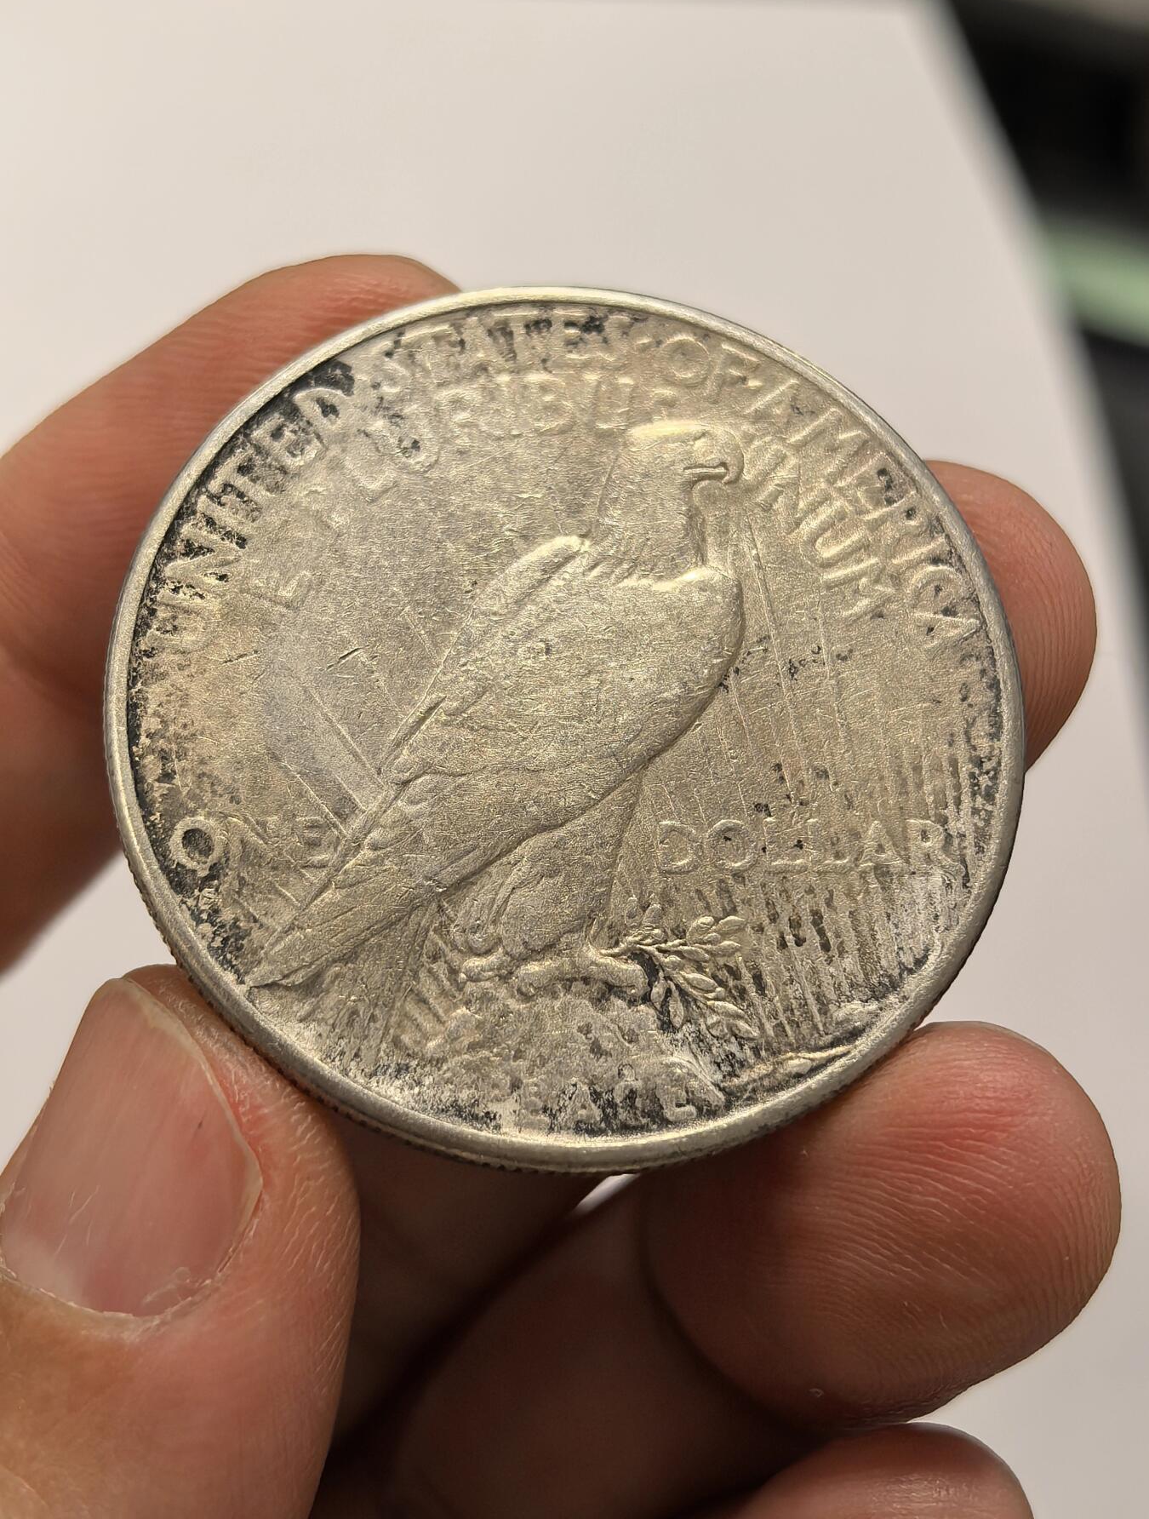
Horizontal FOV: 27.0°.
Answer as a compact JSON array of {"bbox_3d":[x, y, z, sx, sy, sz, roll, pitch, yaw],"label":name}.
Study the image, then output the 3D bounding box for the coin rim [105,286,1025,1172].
[{"bbox_3d":[0.000,-0.002,0.099,0.038,0.002,0.038,0,73,-7],"label":"coin rim"}]

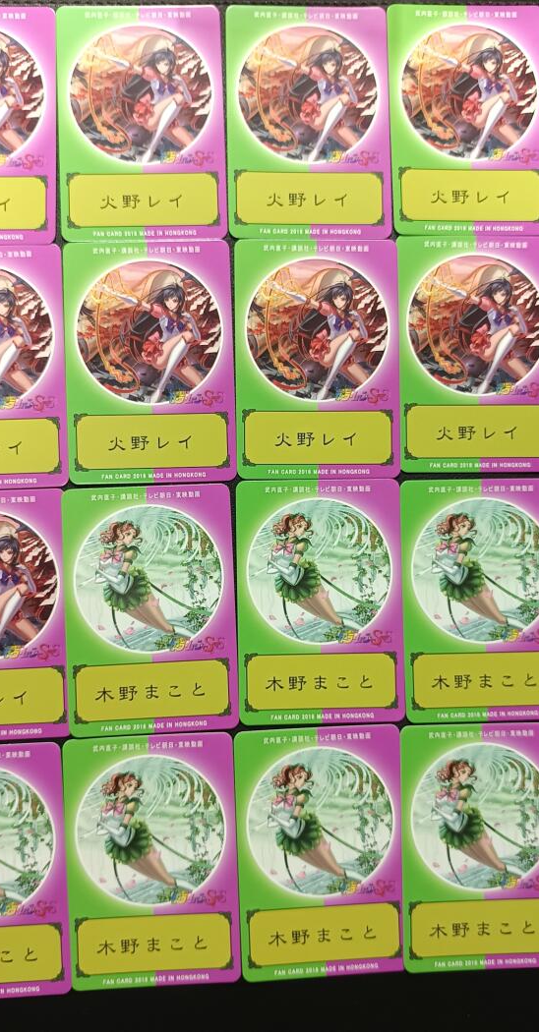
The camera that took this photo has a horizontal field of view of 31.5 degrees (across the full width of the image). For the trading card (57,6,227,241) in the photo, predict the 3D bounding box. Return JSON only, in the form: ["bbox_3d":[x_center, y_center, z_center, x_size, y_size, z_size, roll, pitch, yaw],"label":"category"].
[{"bbox_3d":[-0.046,-0.143,0.347,0.060,0.001,0.087,-2,88,-3],"label":"trading card"}]

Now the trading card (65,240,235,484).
[{"bbox_3d":[-0.043,-0.056,0.344,0.060,0.001,0.087,-2,88,-3],"label":"trading card"}]

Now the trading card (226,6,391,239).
[{"bbox_3d":[0.015,-0.146,0.354,0.060,0.001,0.088,-1,88,-3],"label":"trading card"}]

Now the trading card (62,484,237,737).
[{"bbox_3d":[-0.042,0.033,0.341,0.060,0.001,0.087,-2,88,-3],"label":"trading card"}]

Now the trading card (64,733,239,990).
[{"bbox_3d":[-0.041,0.123,0.339,0.060,0.001,0.088,-2,88,-3],"label":"trading card"}]

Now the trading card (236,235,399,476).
[{"bbox_3d":[0.018,-0.057,0.348,0.060,0.001,0.087,-1,88,-3],"label":"trading card"}]

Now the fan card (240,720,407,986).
[{"bbox_3d":[0.019,0.121,0.343,0.060,0.001,0.088,-2,88,-3],"label":"fan card"}]

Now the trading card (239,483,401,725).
[{"bbox_3d":[0.019,0.031,0.346,0.060,0.001,0.088,-1,88,-3],"label":"trading card"}]

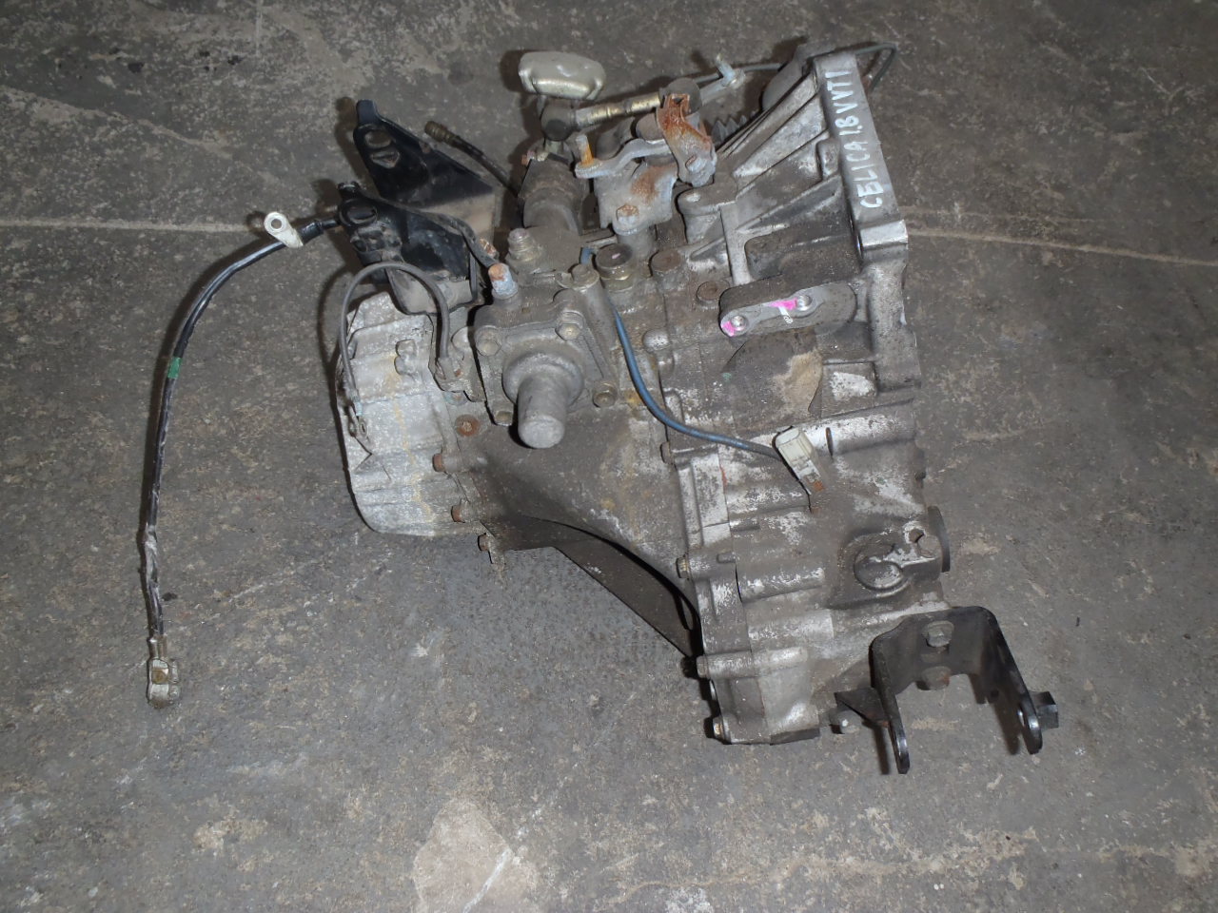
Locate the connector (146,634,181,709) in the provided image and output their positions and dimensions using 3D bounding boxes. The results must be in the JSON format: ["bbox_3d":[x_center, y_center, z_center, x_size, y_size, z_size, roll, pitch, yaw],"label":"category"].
[{"bbox_3d":[-0.362,0.175,0.800,0.018,0.022,0.056,-11,70,-5],"label":"connector"}]

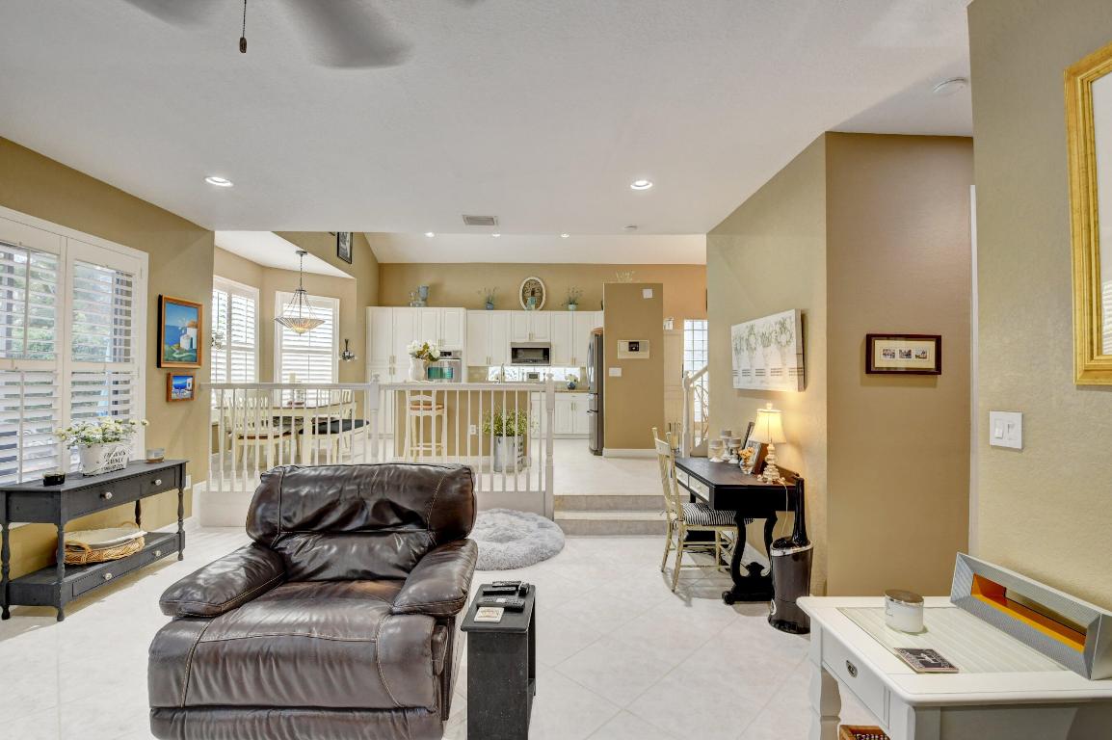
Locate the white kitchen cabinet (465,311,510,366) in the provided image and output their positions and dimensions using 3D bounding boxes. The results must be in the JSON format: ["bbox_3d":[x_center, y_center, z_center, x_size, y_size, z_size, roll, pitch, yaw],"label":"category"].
[{"bbox_3d":[-1.277,-0.596,9.021,0.840,1.062,0.330,0,-1,-2],"label":"white kitchen cabinet"}]

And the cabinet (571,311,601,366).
[{"bbox_3d":[0.590,-0.582,8.965,0.570,1.050,0.330,0,-1,-2],"label":"cabinet"}]

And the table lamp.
[{"bbox_3d":[1.440,0.484,3.120,0.215,0.515,0.215,0,-1,-2],"label":"table lamp"}]

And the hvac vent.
[{"bbox_3d":[-0.664,-1.298,4.039,0.290,0.020,0.270,0,-1,-2],"label":"hvac vent"}]

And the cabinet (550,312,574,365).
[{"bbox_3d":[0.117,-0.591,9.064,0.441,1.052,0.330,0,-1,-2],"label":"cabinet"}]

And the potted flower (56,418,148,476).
[{"bbox_3d":[-3.226,0.544,3.330,0.270,0.390,0.500,0,-1,-2],"label":"potted flower"}]

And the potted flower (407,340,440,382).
[{"bbox_3d":[-1.774,-0.113,6.200,0.445,0.574,0.370,0,-1,-2],"label":"potted flower"}]

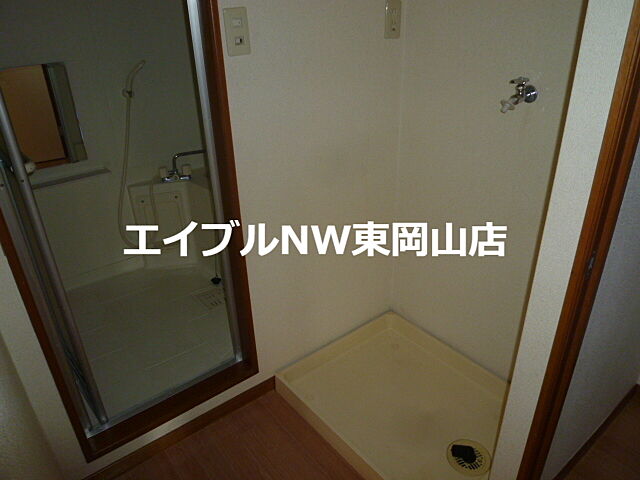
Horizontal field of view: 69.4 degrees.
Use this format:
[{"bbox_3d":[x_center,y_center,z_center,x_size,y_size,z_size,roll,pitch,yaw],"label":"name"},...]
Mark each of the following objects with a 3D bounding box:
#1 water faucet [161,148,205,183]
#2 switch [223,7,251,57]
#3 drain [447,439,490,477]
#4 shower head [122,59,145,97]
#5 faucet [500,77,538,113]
[{"bbox_3d":[-0.723,-0.397,2.483,0.270,0.145,0.100,-14,28,-23],"label":"water faucet"},{"bbox_3d":[-0.224,-0.572,1.270,0.070,0.119,0.012,-20,31,-34],"label":"switch"},{"bbox_3d":[0.488,0.703,1.511,0.135,0.035,0.135,-2,25,1],"label":"drain"},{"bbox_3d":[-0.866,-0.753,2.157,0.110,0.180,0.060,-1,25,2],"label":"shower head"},{"bbox_3d":[0.574,-0.422,1.337,0.118,0.090,0.058,-20,31,-34],"label":"faucet"}]

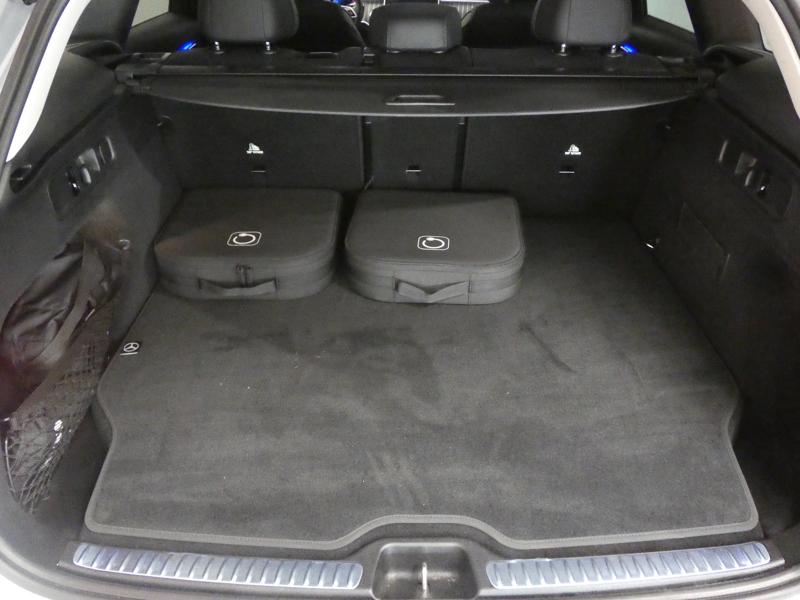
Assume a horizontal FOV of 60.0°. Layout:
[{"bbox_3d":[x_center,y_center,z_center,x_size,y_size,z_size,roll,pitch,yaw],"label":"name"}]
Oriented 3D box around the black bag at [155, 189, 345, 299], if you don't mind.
[{"bbox_3d":[-0.315,-0.136,1.549,0.365,0.094,0.365,-1,32,-1],"label":"black bag"}]

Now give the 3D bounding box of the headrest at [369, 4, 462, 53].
[{"bbox_3d":[0.036,-0.597,1.522,0.210,0.112,0.095,1,38,1],"label":"headrest"}]

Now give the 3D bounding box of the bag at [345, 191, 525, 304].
[{"bbox_3d":[0.079,-0.129,1.536,0.360,0.094,0.362,2,32,3],"label":"bag"}]

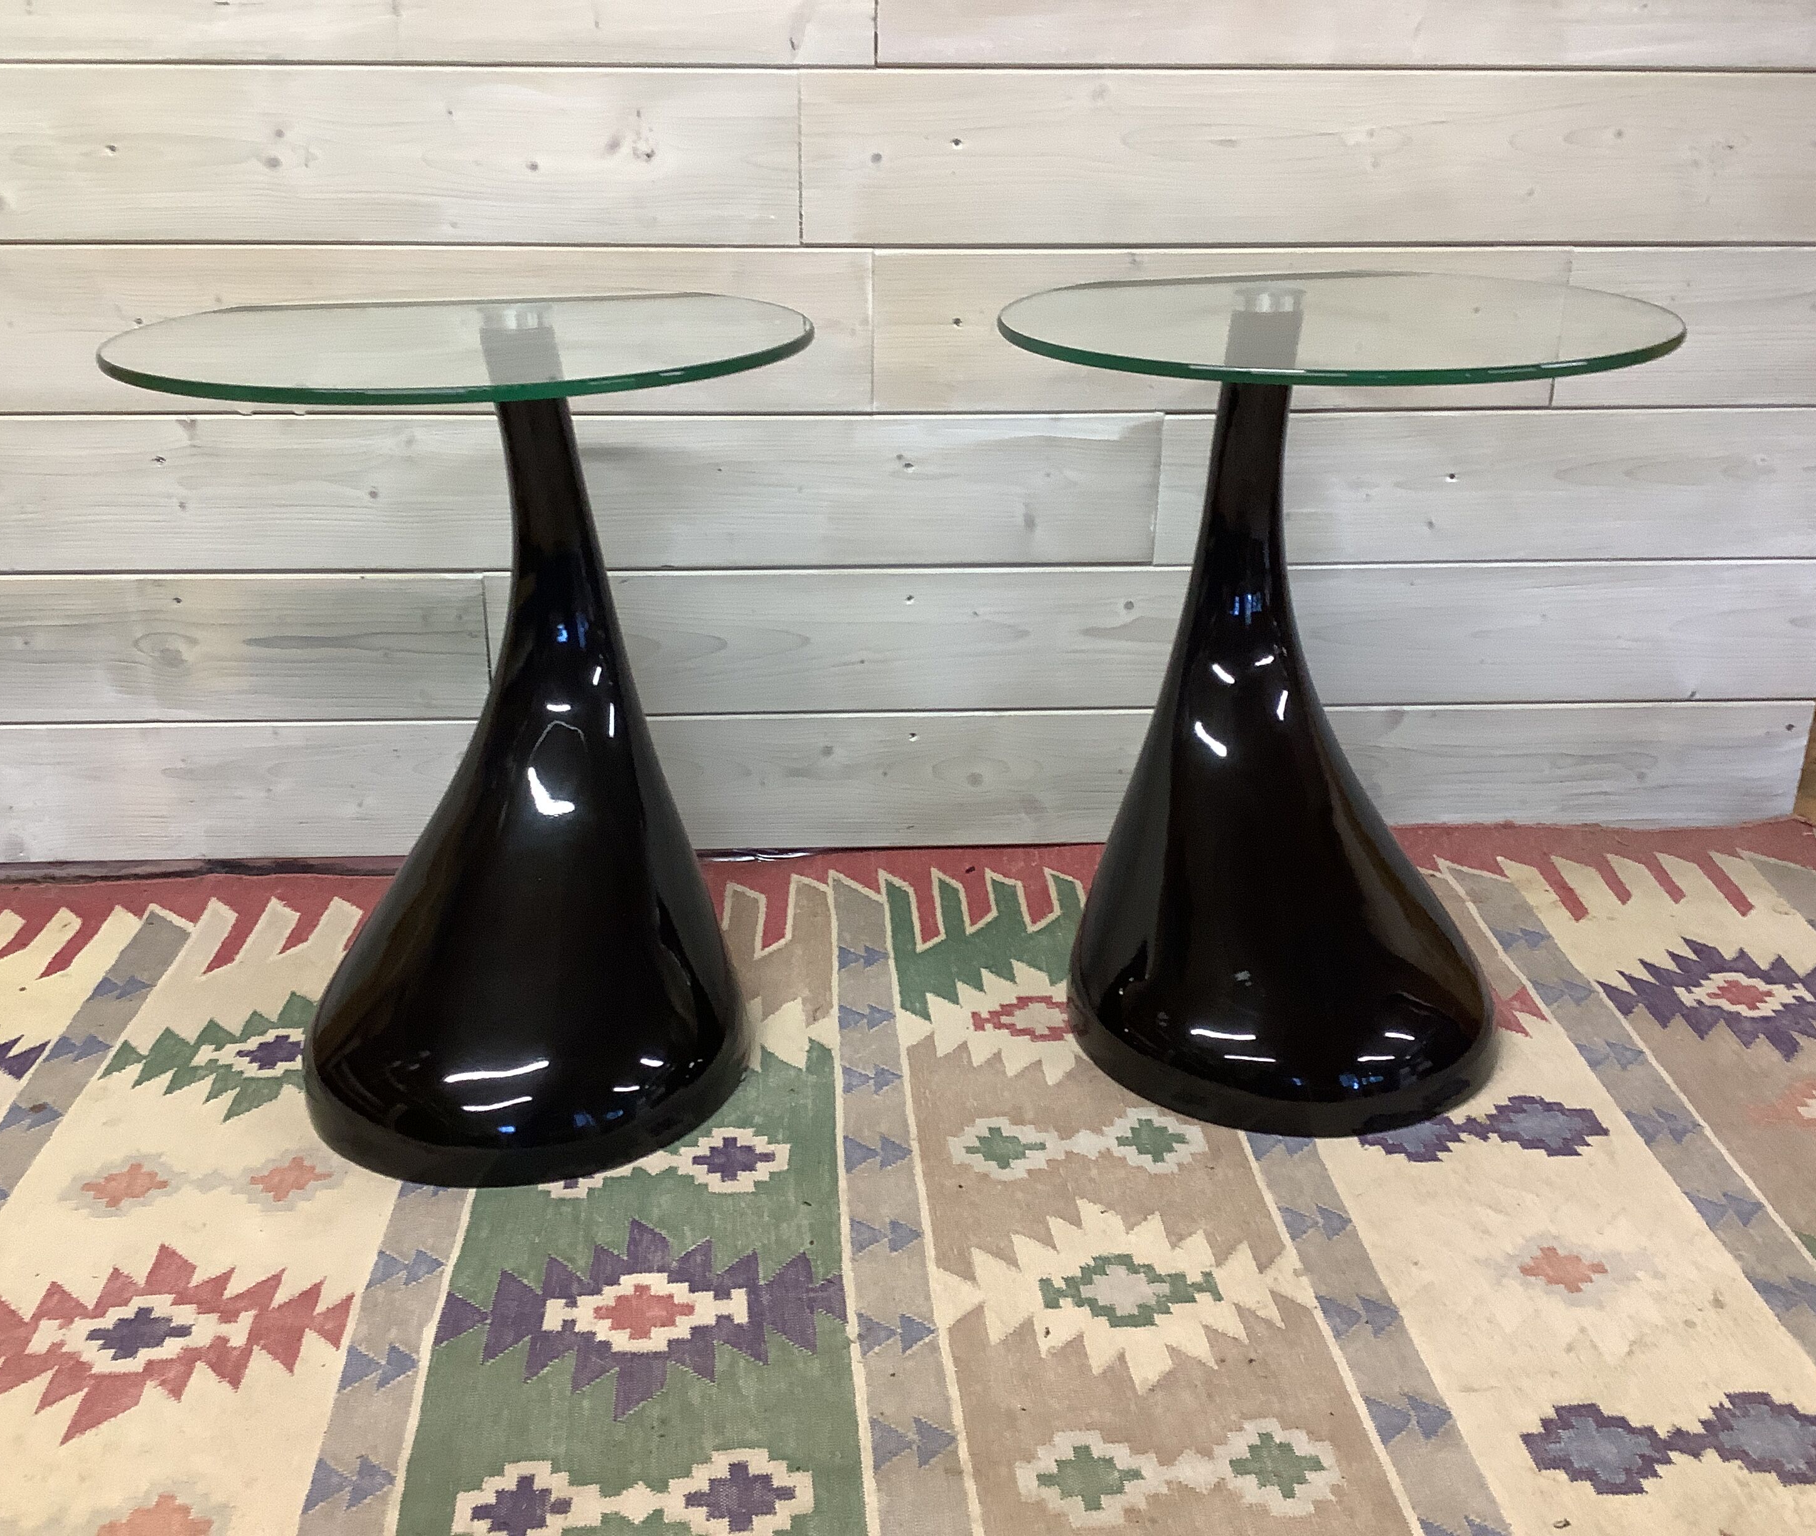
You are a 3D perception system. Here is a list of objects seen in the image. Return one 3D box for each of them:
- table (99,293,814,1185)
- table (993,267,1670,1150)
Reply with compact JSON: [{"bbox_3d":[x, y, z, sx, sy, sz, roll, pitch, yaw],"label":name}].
[{"bbox_3d":[-0.274,-0.021,1.215,0.424,0.519,0.382,1,22,4],"label":"table"},{"bbox_3d":[0.275,-0.045,1.262,0.424,0.519,0.382,-3,23,-7],"label":"table"}]

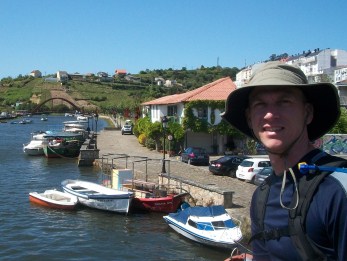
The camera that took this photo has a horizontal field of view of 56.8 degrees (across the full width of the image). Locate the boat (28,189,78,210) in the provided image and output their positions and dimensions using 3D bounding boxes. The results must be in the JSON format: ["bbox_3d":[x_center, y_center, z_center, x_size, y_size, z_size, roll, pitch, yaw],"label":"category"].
[{"bbox_3d":[-7.250,4.357,20.000,3.450,0.600,1.400,4,5,29],"label":"boat"}]

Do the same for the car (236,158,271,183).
[{"bbox_3d":[6.378,2.776,22.783,3.750,1.520,1.690,-1,5,-30],"label":"car"}]

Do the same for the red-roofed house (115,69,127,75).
[{"bbox_3d":[-48.863,-53.628,300.000,10.500,6.300,9.000,1,4,-11],"label":"red-roofed house"}]

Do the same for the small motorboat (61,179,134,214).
[{"bbox_3d":[-4.850,4.072,20.600,6.100,1.150,2.000,5,5,39],"label":"small motorboat"}]

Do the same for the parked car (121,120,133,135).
[{"bbox_3d":[-8.357,-0.137,57.991,1.770,1.580,4.200,0,4,-14],"label":"parked car"}]

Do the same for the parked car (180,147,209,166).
[{"bbox_3d":[1.834,2.219,29.276,1.750,1.480,4.200,0,4,-13],"label":"parked car"}]

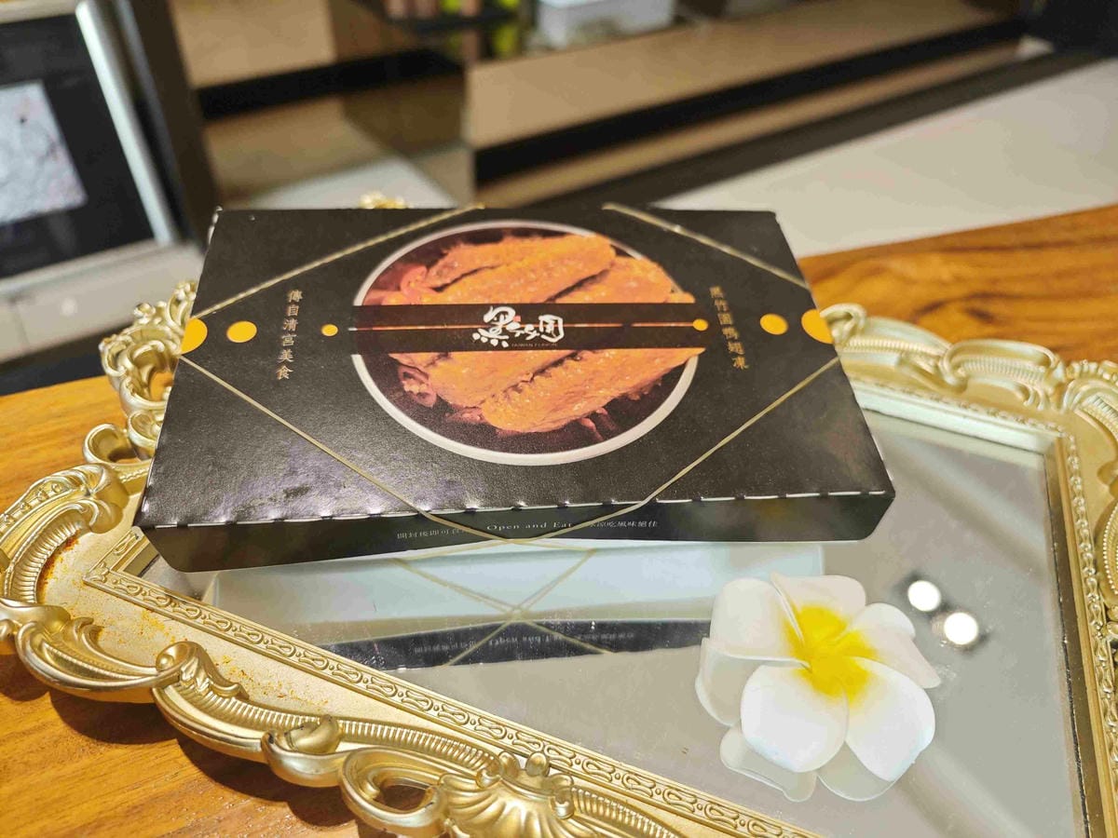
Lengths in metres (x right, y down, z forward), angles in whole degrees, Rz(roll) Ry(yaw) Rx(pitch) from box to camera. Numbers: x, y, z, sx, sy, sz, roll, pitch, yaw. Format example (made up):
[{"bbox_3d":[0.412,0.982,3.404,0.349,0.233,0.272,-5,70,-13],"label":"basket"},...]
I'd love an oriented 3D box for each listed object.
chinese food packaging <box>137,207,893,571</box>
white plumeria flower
[{"bbox_3d":[-0.014,-0.016,0.271,0.220,0.041,0.135,-2,54,-7],"label":"chinese food packaging"},{"bbox_3d":[0.075,0.071,0.218,0.067,0.026,0.066,2,45,-2],"label":"white plumeria flower"}]

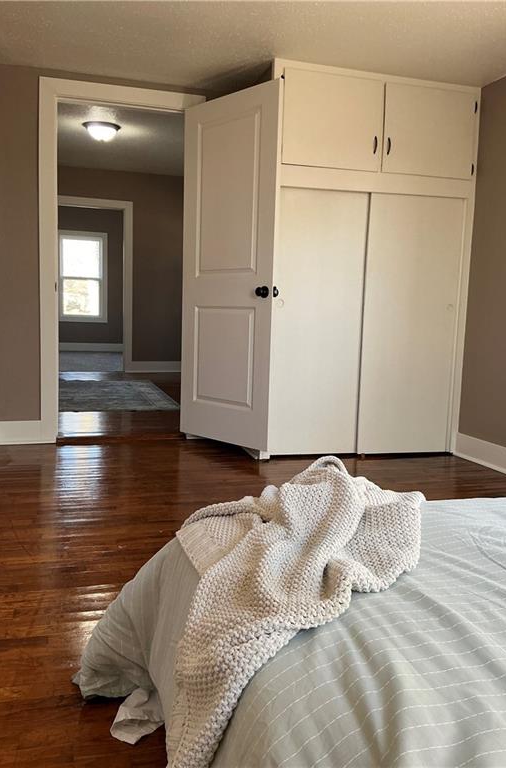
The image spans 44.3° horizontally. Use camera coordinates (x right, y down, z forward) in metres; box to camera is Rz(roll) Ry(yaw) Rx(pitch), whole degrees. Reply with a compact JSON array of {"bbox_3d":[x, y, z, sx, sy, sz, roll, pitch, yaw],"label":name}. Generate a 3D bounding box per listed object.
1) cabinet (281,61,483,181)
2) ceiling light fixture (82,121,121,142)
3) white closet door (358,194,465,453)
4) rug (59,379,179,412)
[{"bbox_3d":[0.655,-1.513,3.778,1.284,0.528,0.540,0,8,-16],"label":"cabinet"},{"bbox_3d":[-1.137,-1.900,4.694,0.298,0.140,0.298,0,8,-16],"label":"ceiling light fixture"},{"bbox_3d":[0.954,-0.344,3.790,0.644,1.548,0.035,0,8,-16],"label":"white closet door"},{"bbox_3d":[-1.794,0.090,5.308,2.060,0.015,1.700,0,8,-16],"label":"rug"}]

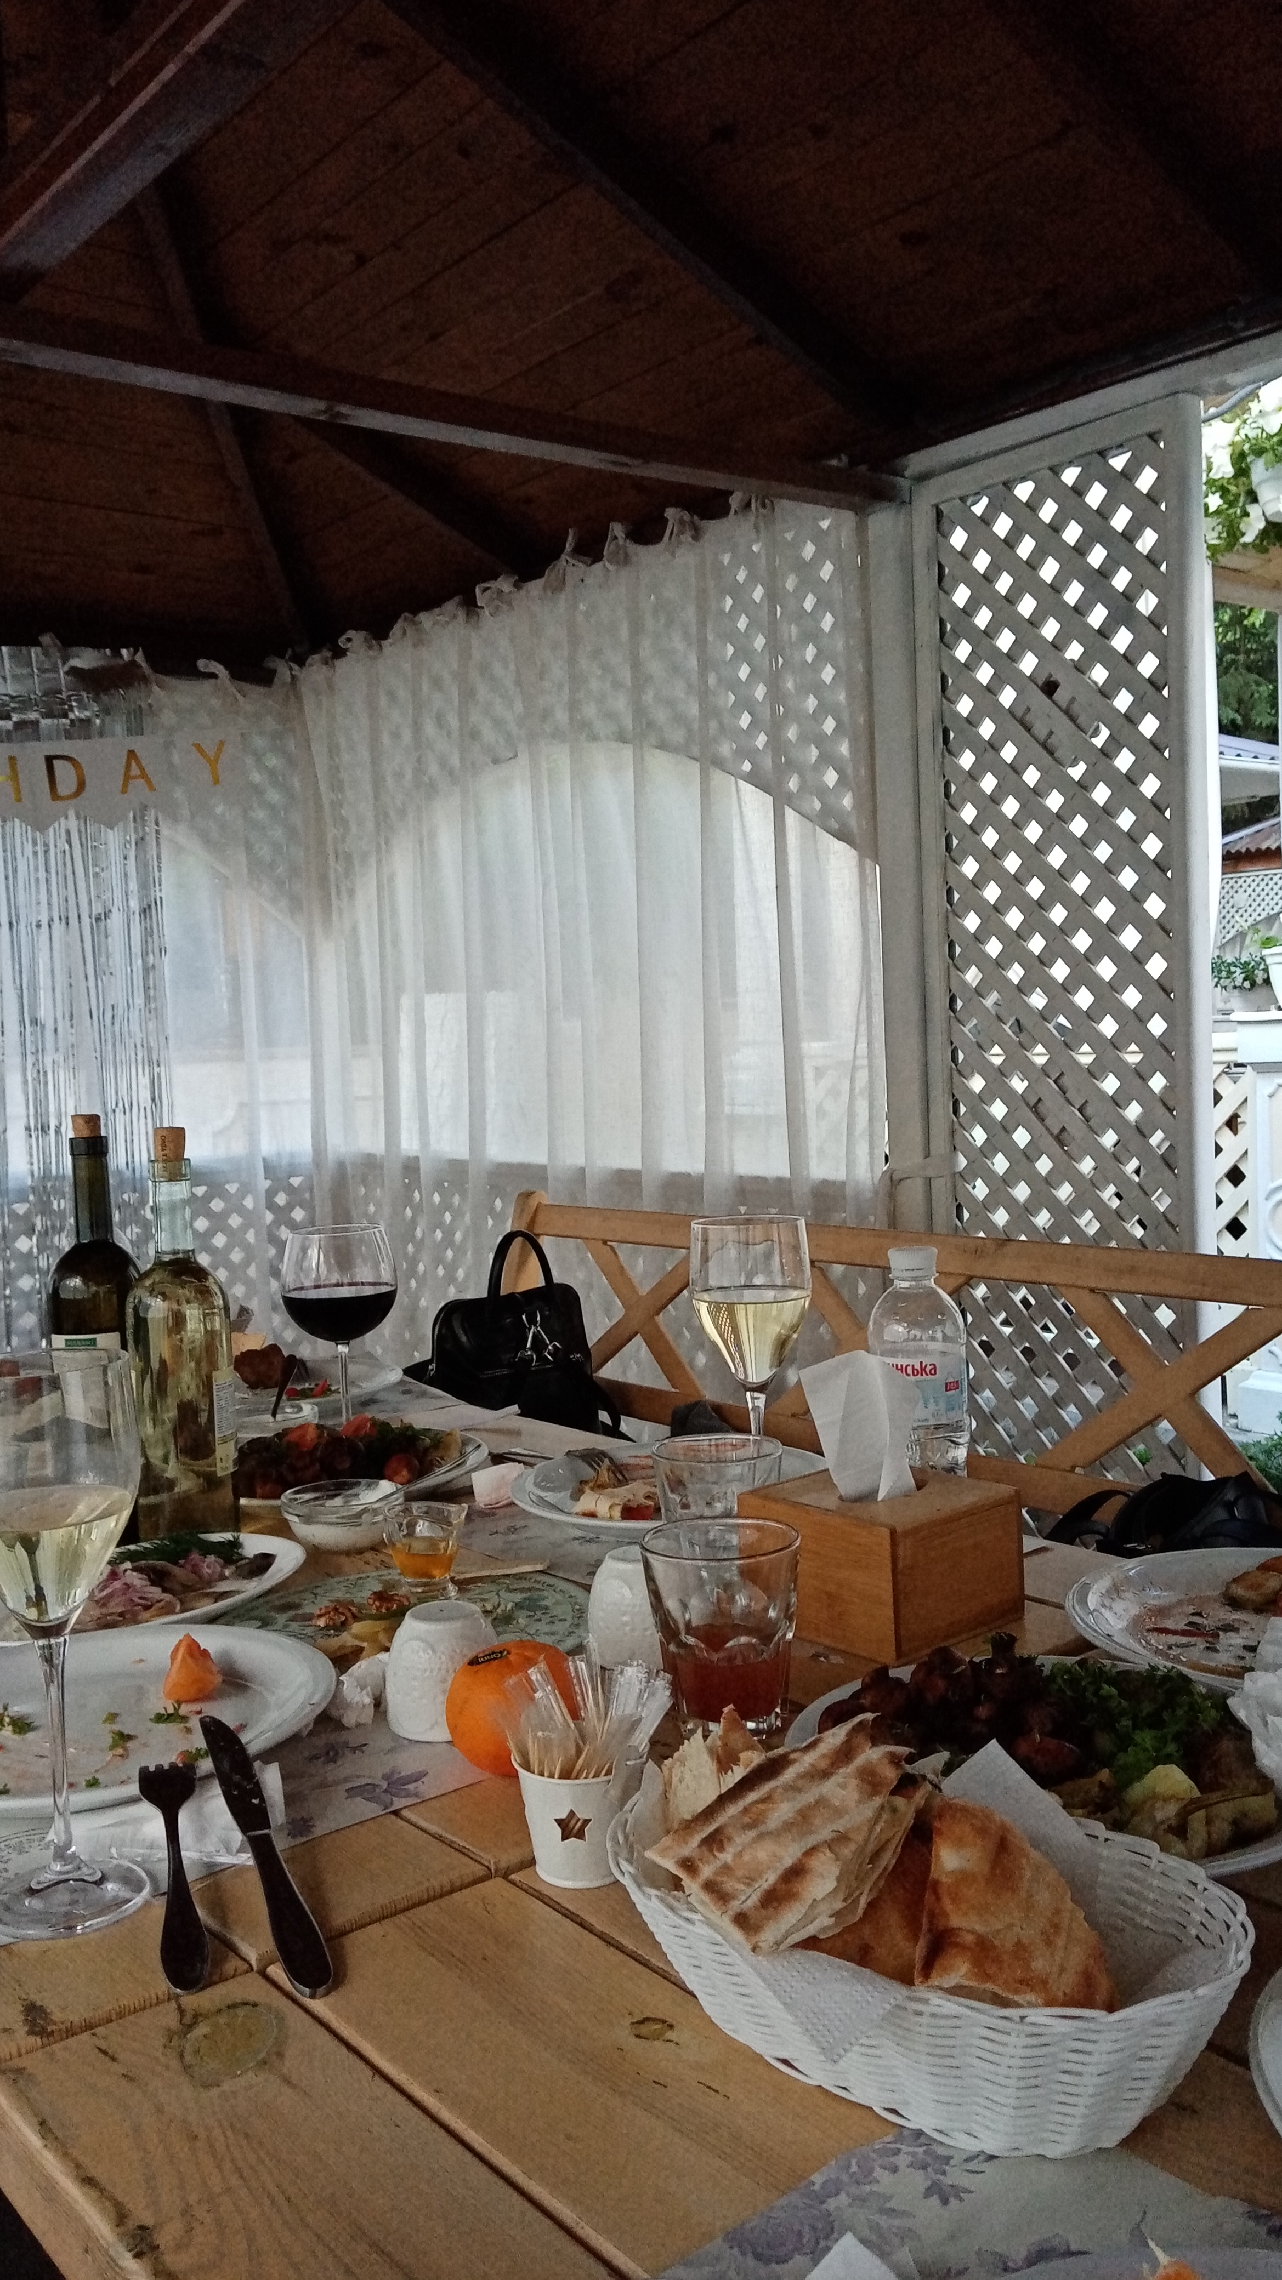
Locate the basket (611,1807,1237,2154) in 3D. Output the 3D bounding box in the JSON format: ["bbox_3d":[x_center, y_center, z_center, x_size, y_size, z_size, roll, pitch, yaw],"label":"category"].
[{"bbox_3d":[0.101,0.307,0.644,0.247,0.072,0.156,1,4,36],"label":"basket"}]

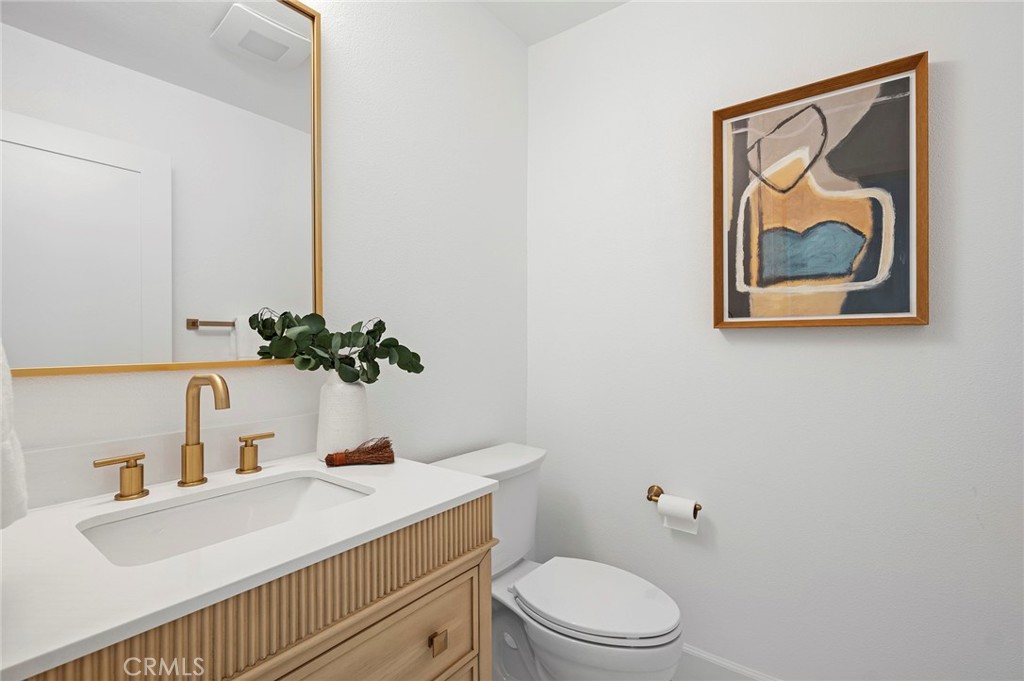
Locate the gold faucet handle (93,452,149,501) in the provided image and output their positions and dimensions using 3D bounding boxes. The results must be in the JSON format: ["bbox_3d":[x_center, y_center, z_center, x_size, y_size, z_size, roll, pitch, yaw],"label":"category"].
[{"bbox_3d":[-0.717,0.252,0.836,0.050,0.074,0.080,0,0,37],"label":"gold faucet handle"}]

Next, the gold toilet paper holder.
[{"bbox_3d":[0.548,0.543,1.552,0.198,0.060,0.076,0,0,37],"label":"gold toilet paper holder"}]

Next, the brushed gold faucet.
[{"bbox_3d":[-0.595,0.179,0.884,0.185,0.220,0.050,0,0,37],"label":"brushed gold faucet"}]

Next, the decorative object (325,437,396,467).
[{"bbox_3d":[-0.351,0.260,1.075,0.160,0.060,0.052,0,0,-12],"label":"decorative object"}]

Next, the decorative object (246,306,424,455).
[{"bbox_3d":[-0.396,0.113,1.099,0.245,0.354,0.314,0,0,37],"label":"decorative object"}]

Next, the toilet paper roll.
[{"bbox_3d":[0.556,0.586,1.514,0.109,0.119,0.070,0,0,37],"label":"toilet paper roll"}]

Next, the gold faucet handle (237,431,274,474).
[{"bbox_3d":[-0.574,0.253,1.023,0.050,0.074,0.082,0,0,37],"label":"gold faucet handle"}]

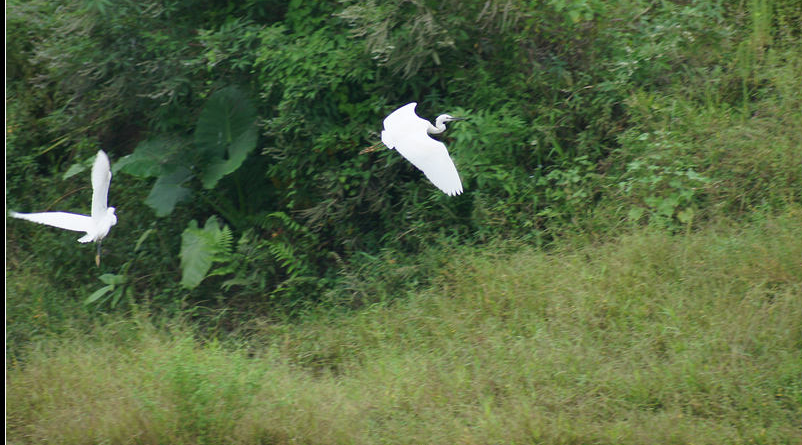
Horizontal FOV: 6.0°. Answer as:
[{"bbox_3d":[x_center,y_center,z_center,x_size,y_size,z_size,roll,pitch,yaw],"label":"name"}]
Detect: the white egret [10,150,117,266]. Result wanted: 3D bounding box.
[{"bbox_3d":[-1.655,-0.065,41.503,0.800,0.500,0.450,-33,-5,40],"label":"white egret"}]

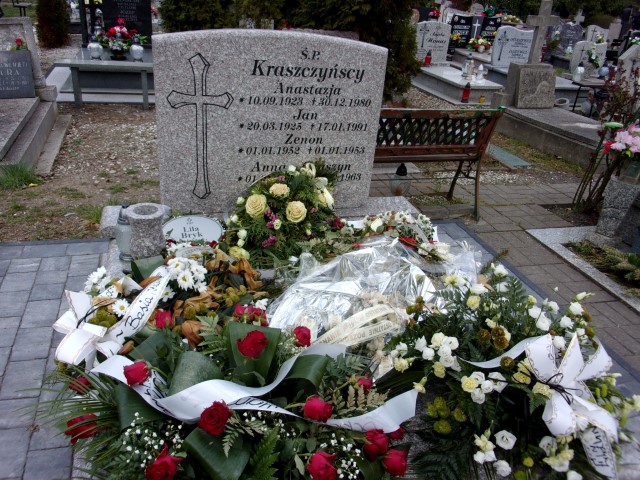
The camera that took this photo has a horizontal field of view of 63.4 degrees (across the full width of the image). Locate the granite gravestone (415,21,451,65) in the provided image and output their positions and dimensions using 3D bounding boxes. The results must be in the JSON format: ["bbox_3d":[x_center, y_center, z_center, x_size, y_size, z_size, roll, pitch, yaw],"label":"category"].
[{"bbox_3d":[2.008,-3.510,9.200,0.630,0.760,0.120,-4,28,-17],"label":"granite gravestone"}]

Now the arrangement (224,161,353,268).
[{"bbox_3d":[-0.187,-0.162,2.717,0.600,0.420,0.420,-5,29,-16],"label":"arrangement"}]

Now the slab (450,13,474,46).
[{"bbox_3d":[2.933,-4.287,10.618,0.500,0.720,0.120,-5,29,-16],"label":"slab"}]

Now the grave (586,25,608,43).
[{"bbox_3d":[6.185,-4.514,11.539,0.580,0.600,0.150,-5,29,-16],"label":"grave"}]

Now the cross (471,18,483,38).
[{"bbox_3d":[3.371,-4.549,11.150,0.160,0.400,0.050,-4,28,-17],"label":"cross"}]

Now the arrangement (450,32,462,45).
[{"bbox_3d":[2.874,-4.242,10.900,0.230,0.240,0.210,-4,28,-17],"label":"arrangement"}]

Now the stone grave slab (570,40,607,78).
[{"bbox_3d":[4.872,-3.275,9.394,0.650,0.640,0.160,-5,29,-16],"label":"stone grave slab"}]

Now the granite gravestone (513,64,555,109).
[{"bbox_3d":[2.559,-1.840,6.205,0.540,0.470,0.320,-5,29,-16],"label":"granite gravestone"}]

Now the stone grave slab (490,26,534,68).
[{"bbox_3d":[3.421,-3.430,9.200,0.720,0.720,0.120,-4,28,-17],"label":"stone grave slab"}]

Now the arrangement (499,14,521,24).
[{"bbox_3d":[4.870,-5.622,13.200,0.440,0.240,0.320,-4,28,-17],"label":"arrangement"}]

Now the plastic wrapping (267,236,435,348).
[{"bbox_3d":[0.108,0.200,2.304,0.600,0.220,0.540,-5,29,-16],"label":"plastic wrapping"}]

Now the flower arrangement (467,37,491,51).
[{"bbox_3d":[3.190,-3.945,10.419,0.460,0.300,0.350,-5,29,-16],"label":"flower arrangement"}]

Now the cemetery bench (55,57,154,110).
[{"bbox_3d":[-2.054,-1.532,5.100,1.020,0.420,0.340,-4,28,-17],"label":"cemetery bench"}]

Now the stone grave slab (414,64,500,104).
[{"bbox_3d":[2.206,-2.631,8.781,0.840,0.270,1.880,-4,28,-17],"label":"stone grave slab"}]

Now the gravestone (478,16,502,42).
[{"bbox_3d":[3.689,-4.468,11.200,0.410,0.600,0.120,-4,28,-17],"label":"gravestone"}]

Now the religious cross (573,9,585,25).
[{"bbox_3d":[5.711,-4.938,11.438,0.280,0.320,0.080,-5,29,-16],"label":"religious cross"}]

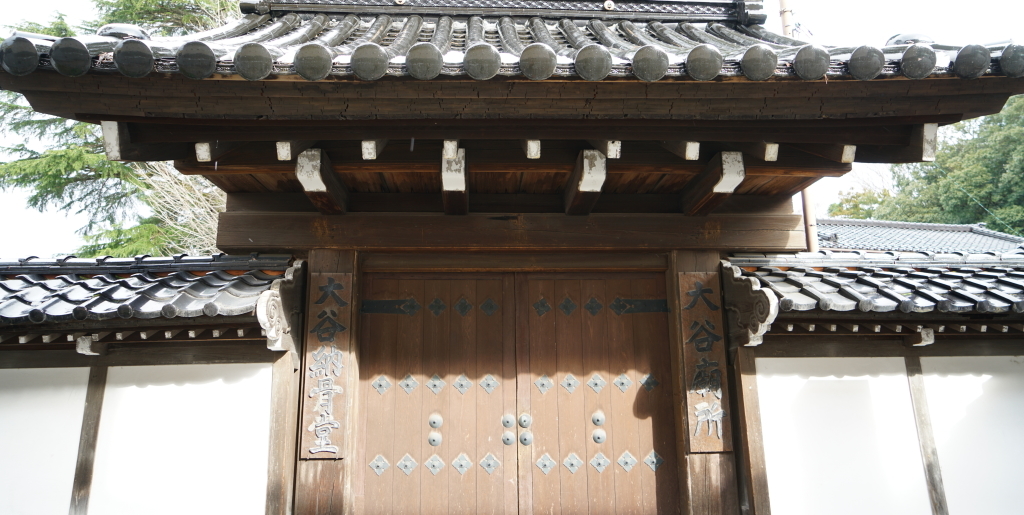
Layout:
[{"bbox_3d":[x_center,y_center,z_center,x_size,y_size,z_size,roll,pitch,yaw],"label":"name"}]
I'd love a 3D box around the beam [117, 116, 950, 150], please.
[{"bbox_3d":[0.184,-0.702,3.773,4.744,0.139,0.130,0,-11,-3],"label":"beam"}]

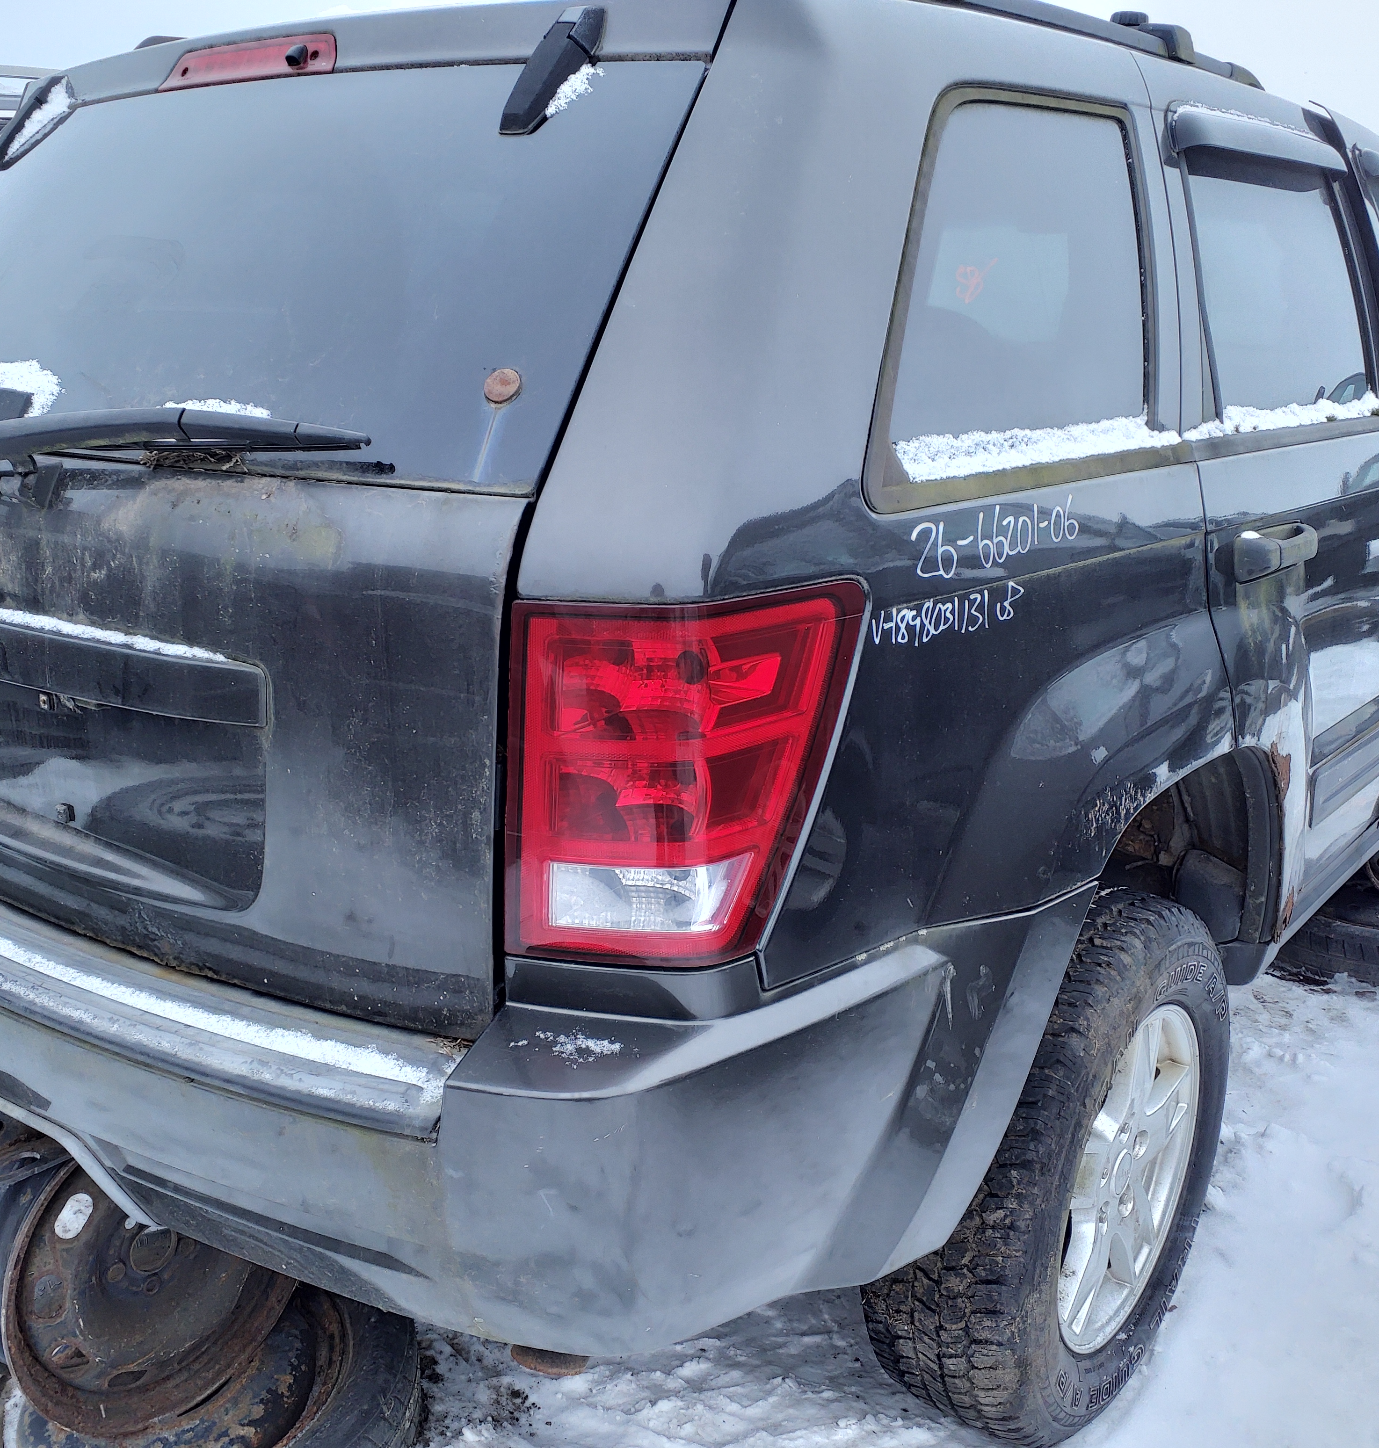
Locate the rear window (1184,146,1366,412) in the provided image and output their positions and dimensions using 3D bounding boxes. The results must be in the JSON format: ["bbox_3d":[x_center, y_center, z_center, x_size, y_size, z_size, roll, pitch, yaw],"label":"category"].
[{"bbox_3d":[0.826,-0.605,2.001,0.030,0.360,0.650,-8,8,41],"label":"rear window"}]

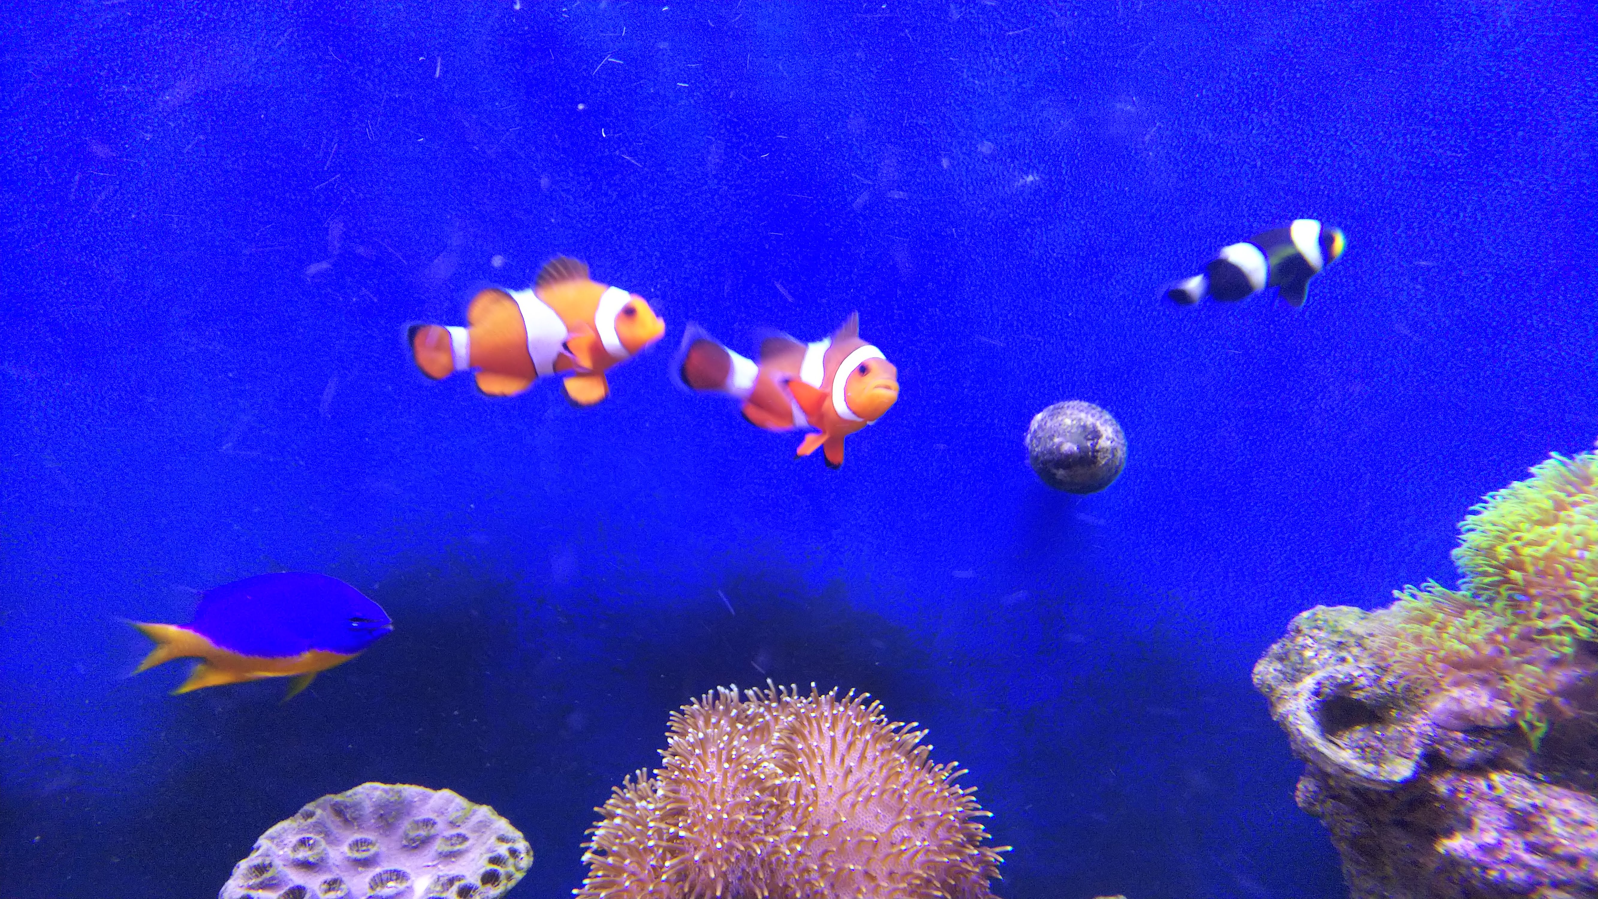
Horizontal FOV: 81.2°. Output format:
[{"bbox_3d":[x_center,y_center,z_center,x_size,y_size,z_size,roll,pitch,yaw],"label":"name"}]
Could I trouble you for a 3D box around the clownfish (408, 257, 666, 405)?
[{"bbox_3d":[-0.077,-0.035,0.275,0.075,0.043,0.024,-5,3,9],"label":"clownfish"}]

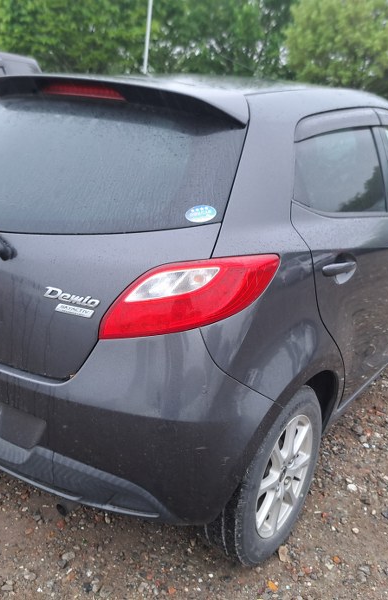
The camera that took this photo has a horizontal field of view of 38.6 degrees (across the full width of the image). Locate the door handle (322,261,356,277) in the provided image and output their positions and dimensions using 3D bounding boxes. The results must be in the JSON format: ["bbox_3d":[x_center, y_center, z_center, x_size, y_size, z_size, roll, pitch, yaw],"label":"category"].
[{"bbox_3d":[0.420,-0.090,1.597,0.050,0.045,0.210,16,23,32],"label":"door handle"}]

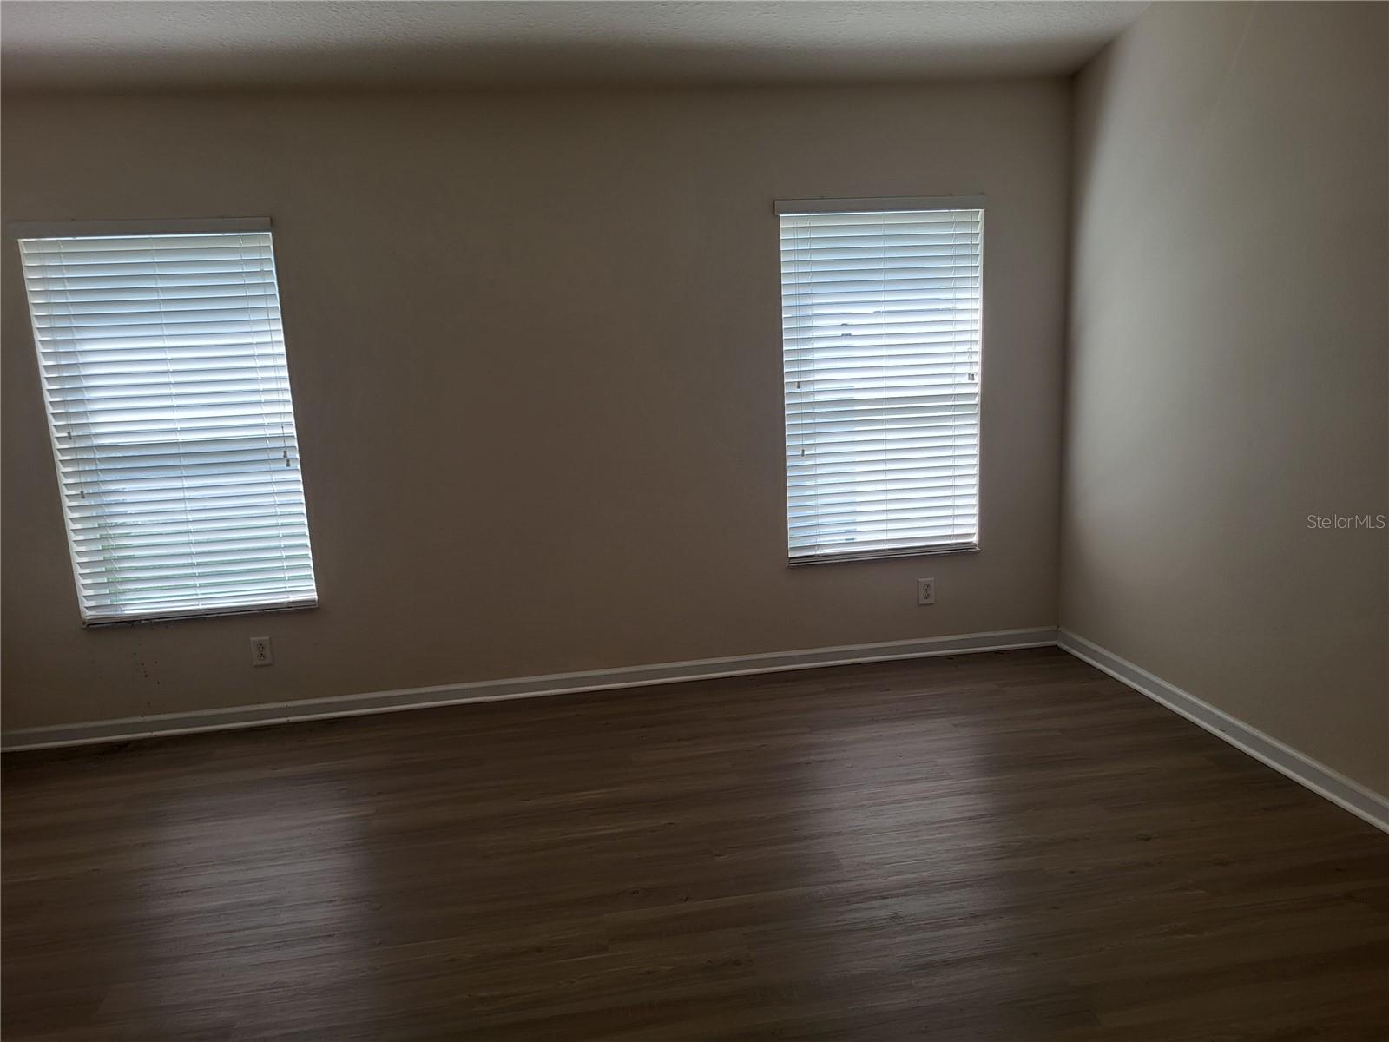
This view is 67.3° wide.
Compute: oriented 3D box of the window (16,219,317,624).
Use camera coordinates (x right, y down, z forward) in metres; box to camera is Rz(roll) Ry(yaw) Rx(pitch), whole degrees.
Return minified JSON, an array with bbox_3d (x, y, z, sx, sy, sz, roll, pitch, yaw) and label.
[{"bbox_3d":[-1.988,-0.352,4.013,0.875,1.470,0.065,-4,11,-9],"label":"window"}]

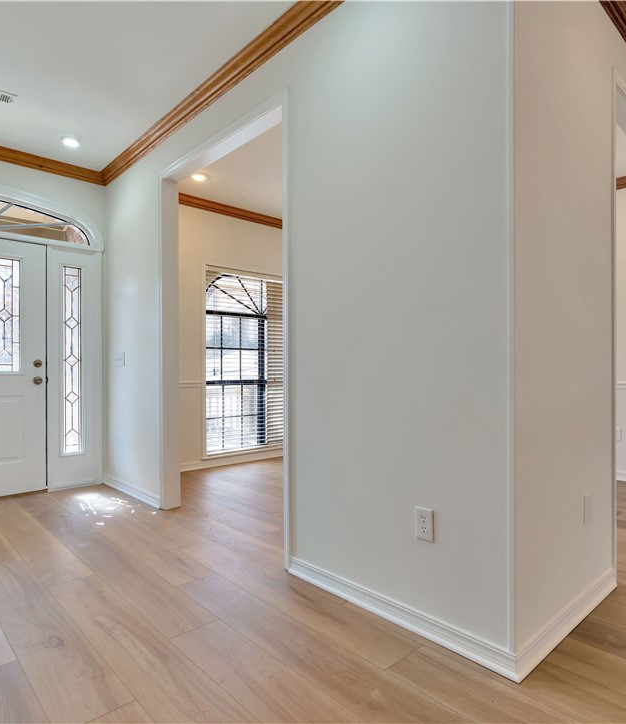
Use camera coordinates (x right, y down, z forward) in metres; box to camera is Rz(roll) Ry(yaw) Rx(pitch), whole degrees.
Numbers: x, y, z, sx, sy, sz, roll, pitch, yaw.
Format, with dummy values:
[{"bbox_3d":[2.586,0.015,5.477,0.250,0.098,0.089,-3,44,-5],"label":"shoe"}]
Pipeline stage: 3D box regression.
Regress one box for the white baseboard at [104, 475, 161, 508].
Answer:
[{"bbox_3d":[-1.489,1.021,3.875,0.018,0.095,1.080,0,-1,-43],"label":"white baseboard"}]

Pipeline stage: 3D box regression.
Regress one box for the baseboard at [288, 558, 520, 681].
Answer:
[{"bbox_3d":[0.271,1.002,1.985,0.018,0.095,1.165,0,-1,-43],"label":"baseboard"}]

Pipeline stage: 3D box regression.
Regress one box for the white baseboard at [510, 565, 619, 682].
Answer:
[{"bbox_3d":[1.039,0.999,1.916,1.020,0.095,0.018,0,-1,-43],"label":"white baseboard"}]

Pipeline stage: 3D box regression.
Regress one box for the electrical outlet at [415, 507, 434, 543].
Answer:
[{"bbox_3d":[0.419,0.612,1.811,0.009,0.119,0.079,0,-1,-43],"label":"electrical outlet"}]

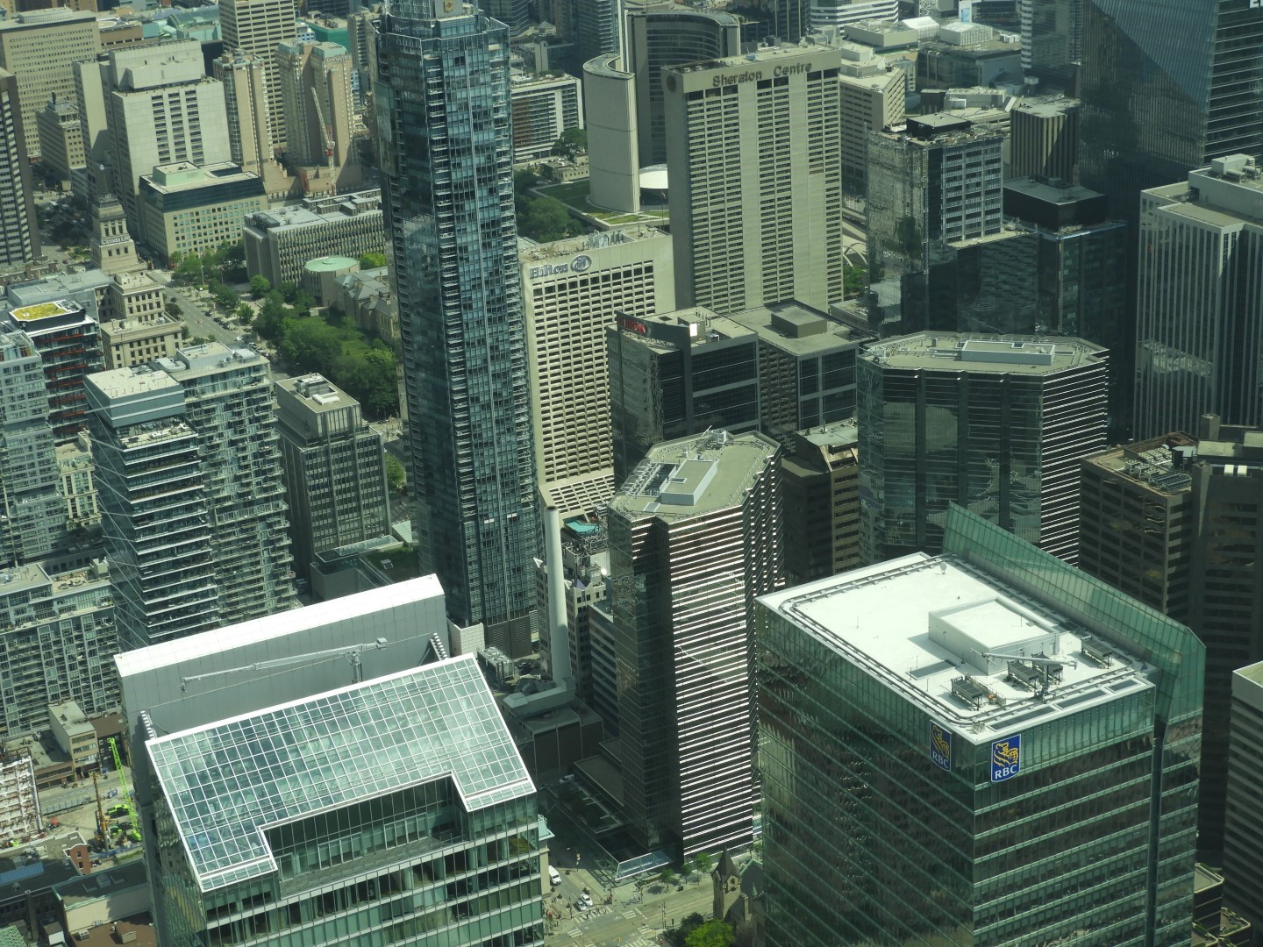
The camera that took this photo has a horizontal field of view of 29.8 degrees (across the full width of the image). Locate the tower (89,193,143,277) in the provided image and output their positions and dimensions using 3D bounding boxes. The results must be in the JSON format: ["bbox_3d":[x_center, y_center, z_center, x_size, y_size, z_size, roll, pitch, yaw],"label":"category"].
[{"bbox_3d":[-219.810,-75.680,1016.150,19.000,83.000,22.000,-14,24,-26],"label":"tower"}]

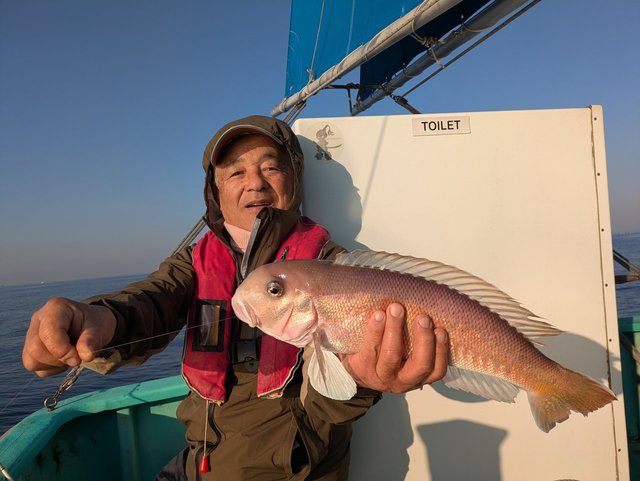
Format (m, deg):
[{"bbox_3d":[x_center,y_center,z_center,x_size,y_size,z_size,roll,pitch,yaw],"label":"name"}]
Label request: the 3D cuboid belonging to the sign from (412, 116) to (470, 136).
[{"bbox_3d":[0.308,-0.288,1.170,0.146,0.045,0.006,-2,-3,-5],"label":"sign"}]

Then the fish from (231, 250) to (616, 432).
[{"bbox_3d":[0.118,0.115,0.510,0.436,0.180,0.065,17,0,0],"label":"fish"}]

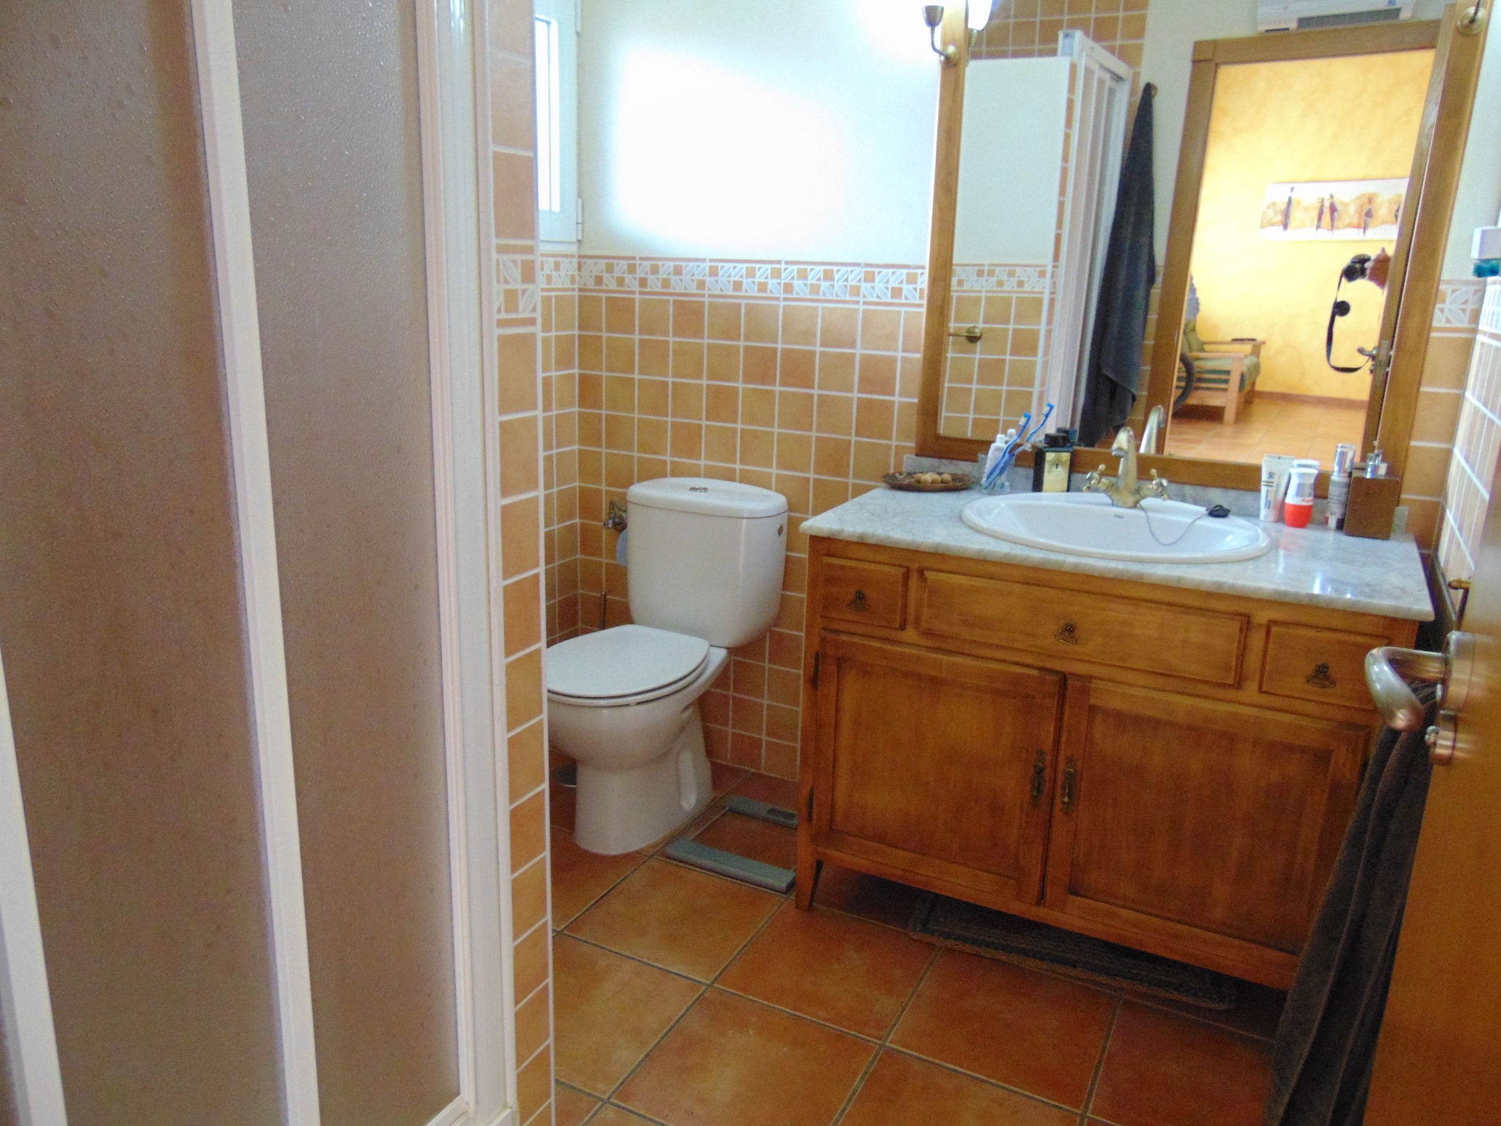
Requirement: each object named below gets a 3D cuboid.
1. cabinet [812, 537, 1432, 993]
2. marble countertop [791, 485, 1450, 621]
[{"bbox_3d":[0.662,0.348,2.173,1.000,0.798,0.530,9,16,25],"label":"cabinet"},{"bbox_3d":[0.677,-0.052,2.048,1.020,0.023,0.595,9,16,27],"label":"marble countertop"}]

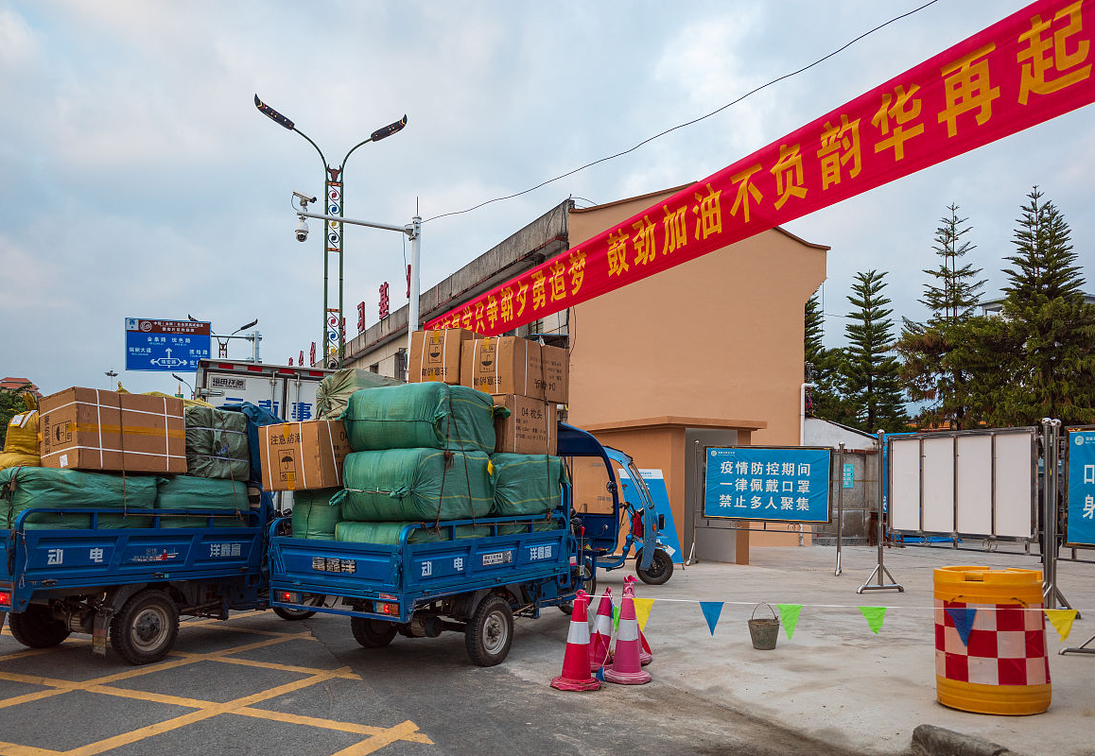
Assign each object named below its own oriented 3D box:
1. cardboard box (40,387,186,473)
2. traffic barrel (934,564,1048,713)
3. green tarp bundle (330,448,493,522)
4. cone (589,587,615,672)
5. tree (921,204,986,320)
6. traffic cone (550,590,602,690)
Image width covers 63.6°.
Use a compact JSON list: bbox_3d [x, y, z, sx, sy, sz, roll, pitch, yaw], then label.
[{"bbox_3d":[-2.922,0.381,5.981,0.430,0.510,0.870,-7,-9,27],"label":"cardboard box"},{"bbox_3d":[2.813,1.641,5.580,0.645,0.840,0.645,-3,-7,30],"label":"traffic barrel"},{"bbox_3d":[-0.909,0.756,6.351,0.700,0.470,0.870,-3,-7,31],"label":"green tarp bundle"},{"bbox_3d":[0.433,1.982,7.068,0.370,0.650,0.370,0,-6,0],"label":"cone"},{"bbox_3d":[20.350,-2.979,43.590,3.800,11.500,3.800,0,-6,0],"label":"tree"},{"bbox_3d":[0.204,1.909,6.496,0.370,0.670,0.370,0,-6,0],"label":"traffic cone"}]

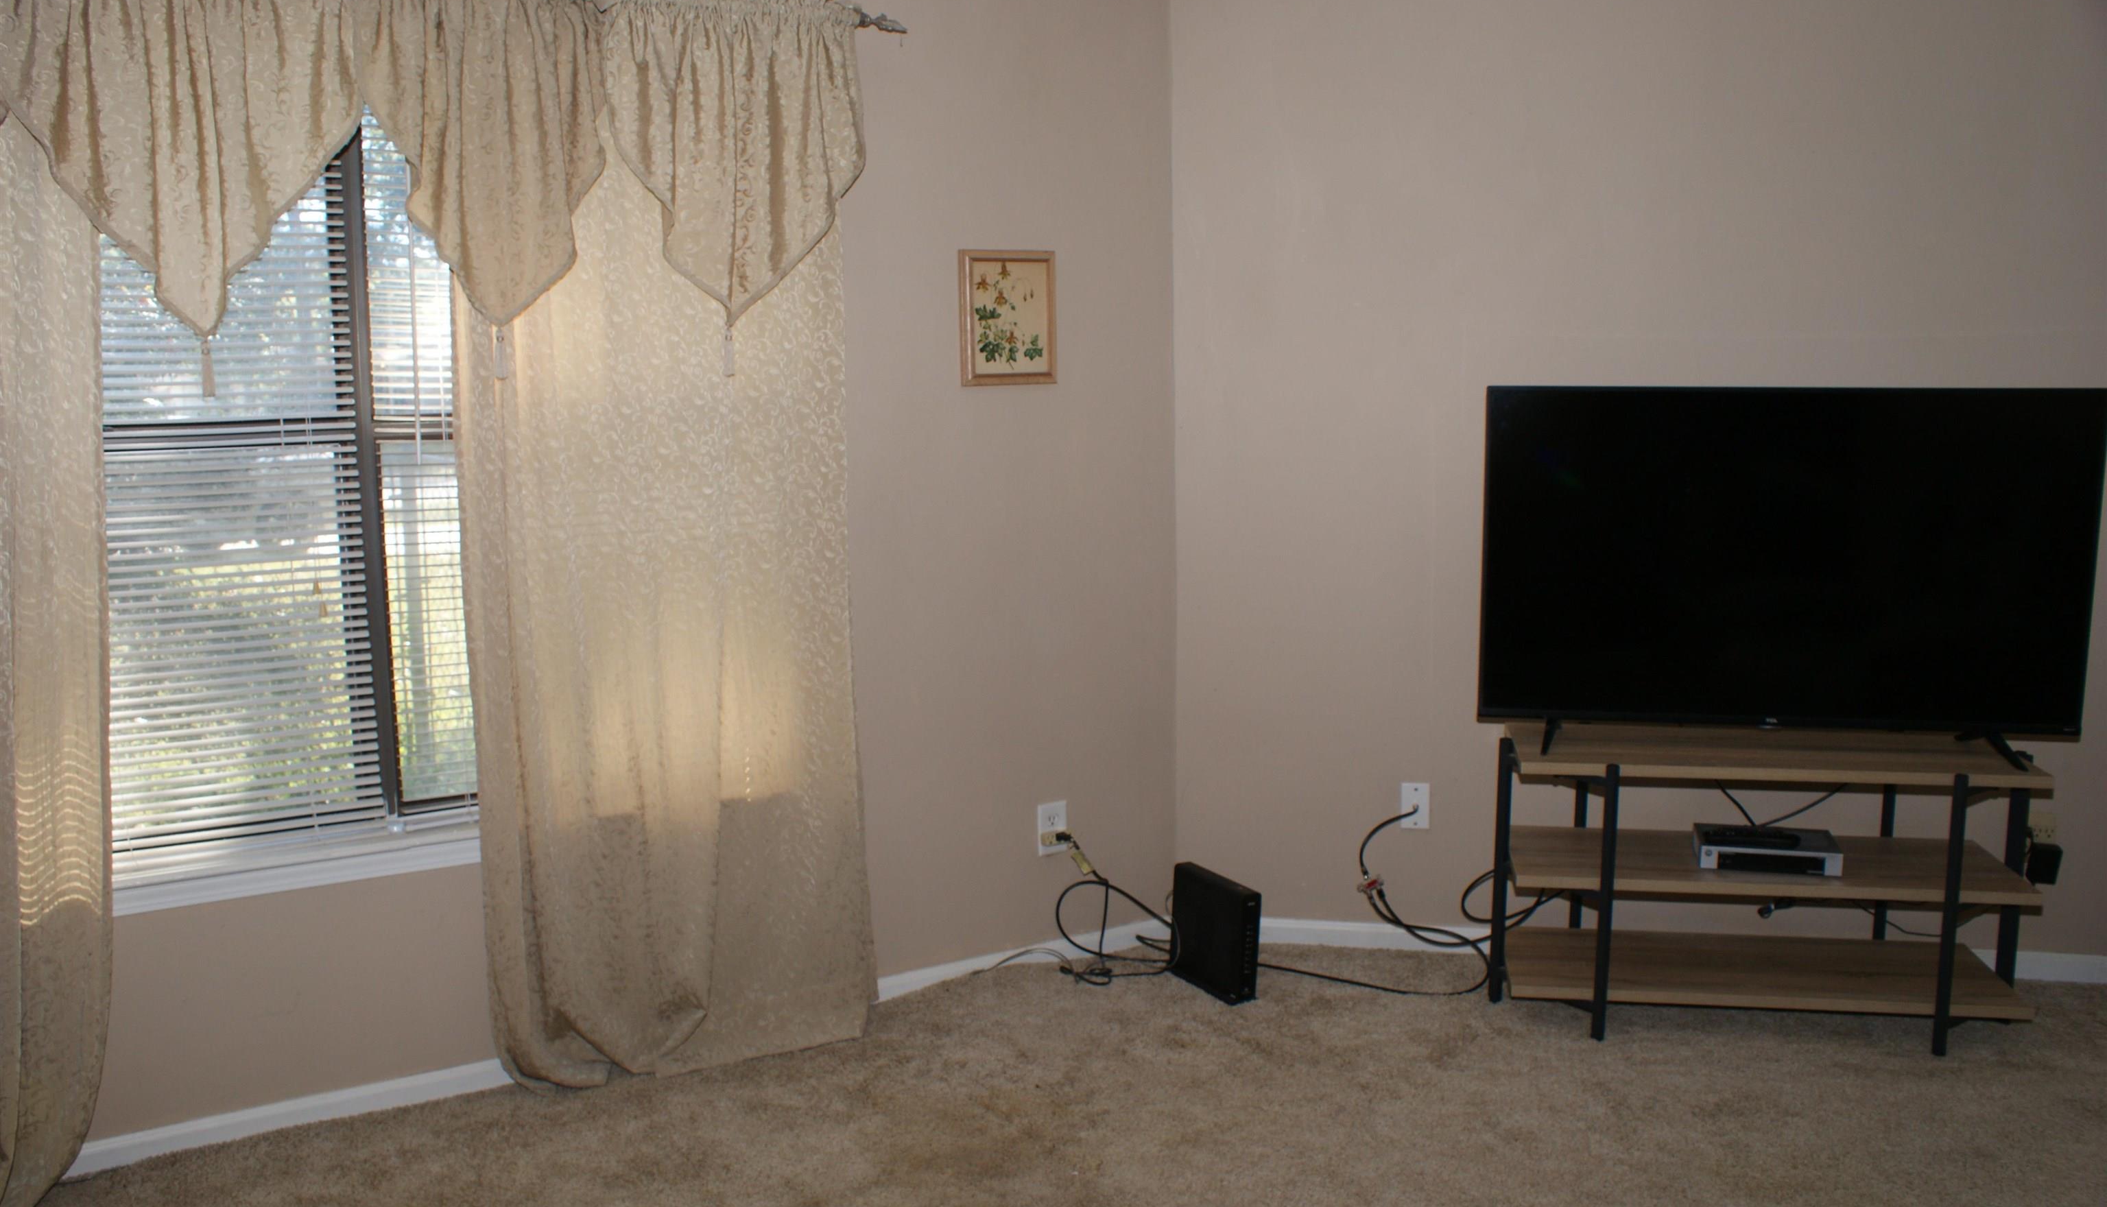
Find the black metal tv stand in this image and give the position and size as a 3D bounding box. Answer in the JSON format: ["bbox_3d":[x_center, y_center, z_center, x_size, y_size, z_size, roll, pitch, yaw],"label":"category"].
[{"bbox_3d":[1.513,0.599,3.434,1.105,0.600,0.435,1,8,10],"label":"black metal tv stand"}]

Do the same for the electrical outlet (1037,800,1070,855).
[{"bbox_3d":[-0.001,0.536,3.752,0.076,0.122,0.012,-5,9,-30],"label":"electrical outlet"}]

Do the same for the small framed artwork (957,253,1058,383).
[{"bbox_3d":[-0.098,-0.635,3.527,0.238,0.297,0.022,-5,9,-30],"label":"small framed artwork"}]

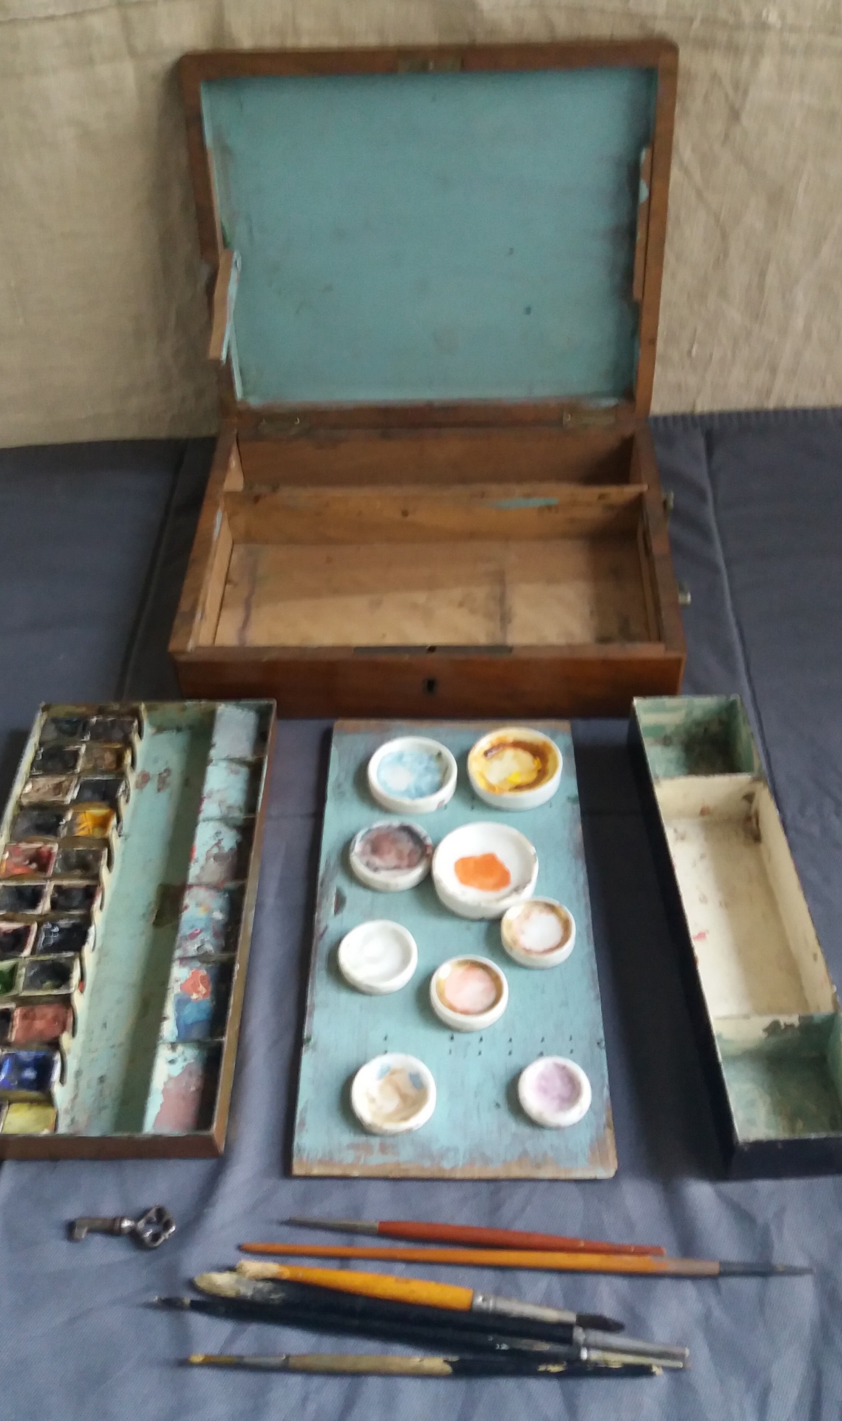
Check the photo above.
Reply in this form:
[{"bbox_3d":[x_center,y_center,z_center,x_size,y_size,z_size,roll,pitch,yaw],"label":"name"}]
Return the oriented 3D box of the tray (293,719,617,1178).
[{"bbox_3d":[0.013,0.088,0.491,0.116,0.006,0.220,-1,47,2],"label":"tray"}]

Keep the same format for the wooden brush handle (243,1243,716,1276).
[{"bbox_3d":[0.019,0.188,0.396,0.163,0.006,0.006,1,47,4],"label":"wooden brush handle"}]

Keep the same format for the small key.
[{"bbox_3d":[-0.106,0.183,0.407,0.038,0.005,0.014,-1,47,2],"label":"small key"}]

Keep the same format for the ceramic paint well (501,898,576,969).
[{"bbox_3d":[0.049,0.092,0.476,0.031,0.007,0.031,-1,47,2],"label":"ceramic paint well"}]

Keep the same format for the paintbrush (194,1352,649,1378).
[{"bbox_3d":[0.000,0.213,0.373,0.154,0.006,0.006,0,47,3],"label":"paintbrush"}]

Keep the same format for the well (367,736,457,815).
[{"bbox_3d":[-0.004,0.030,0.536,0.042,0.009,0.042,-1,47,2],"label":"well"}]

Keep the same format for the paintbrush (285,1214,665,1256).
[{"bbox_3d":[0.018,0.183,0.401,0.132,0.005,0.005,2,47,5],"label":"paintbrush"}]

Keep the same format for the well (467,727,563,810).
[{"bbox_3d":[0.044,0.027,0.536,0.044,0.010,0.044,-1,47,2],"label":"well"}]

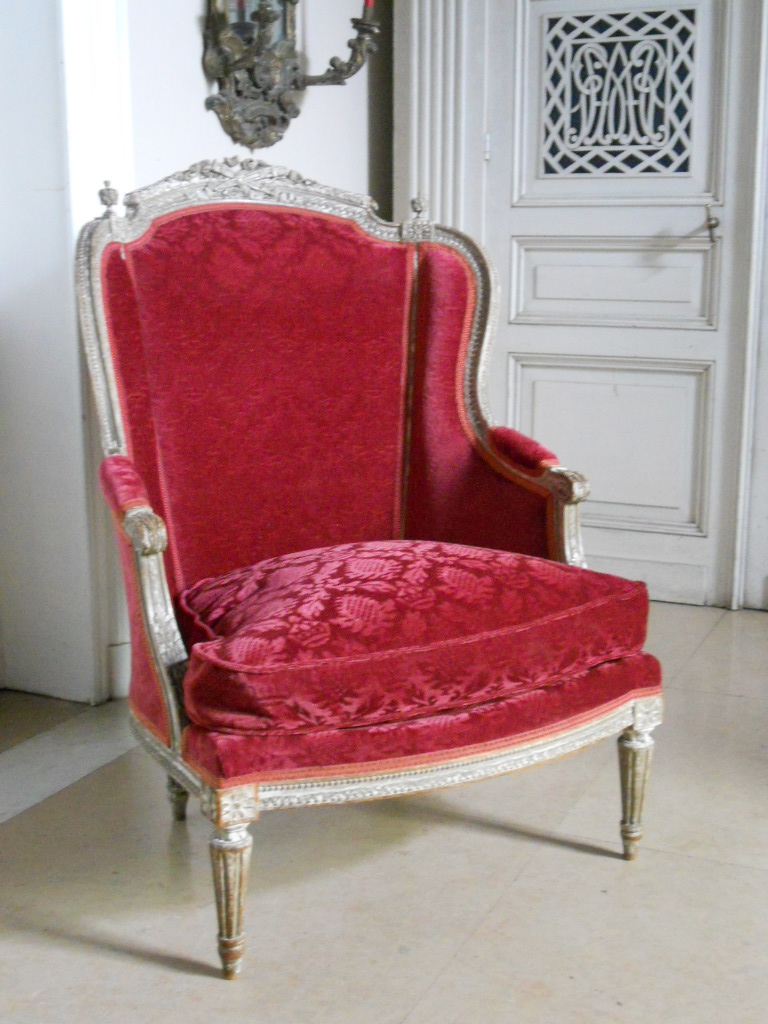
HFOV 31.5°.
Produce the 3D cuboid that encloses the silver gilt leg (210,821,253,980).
[{"bbox_3d":[-0.206,0.516,1.821,0.057,0.228,0.057,0,11,0],"label":"silver gilt leg"}]

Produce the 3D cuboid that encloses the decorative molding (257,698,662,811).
[{"bbox_3d":[0.144,0.347,1.943,0.702,0.049,0.077,-7,13,-30],"label":"decorative molding"}]

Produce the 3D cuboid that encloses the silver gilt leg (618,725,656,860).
[{"bbox_3d":[0.395,0.447,2.171,0.057,0.228,0.057,0,11,0],"label":"silver gilt leg"}]

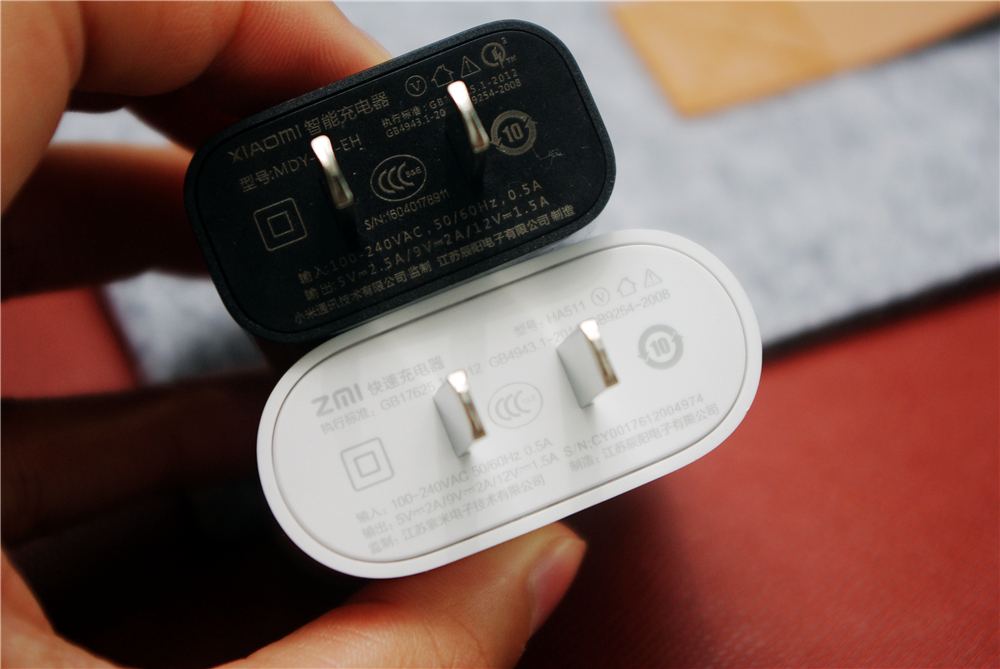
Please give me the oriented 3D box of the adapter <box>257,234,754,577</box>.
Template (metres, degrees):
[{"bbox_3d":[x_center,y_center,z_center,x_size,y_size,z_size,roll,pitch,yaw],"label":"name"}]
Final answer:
[{"bbox_3d":[0.000,0.009,0.231,0.050,0.061,0.025,-22,84,-9],"label":"adapter"}]

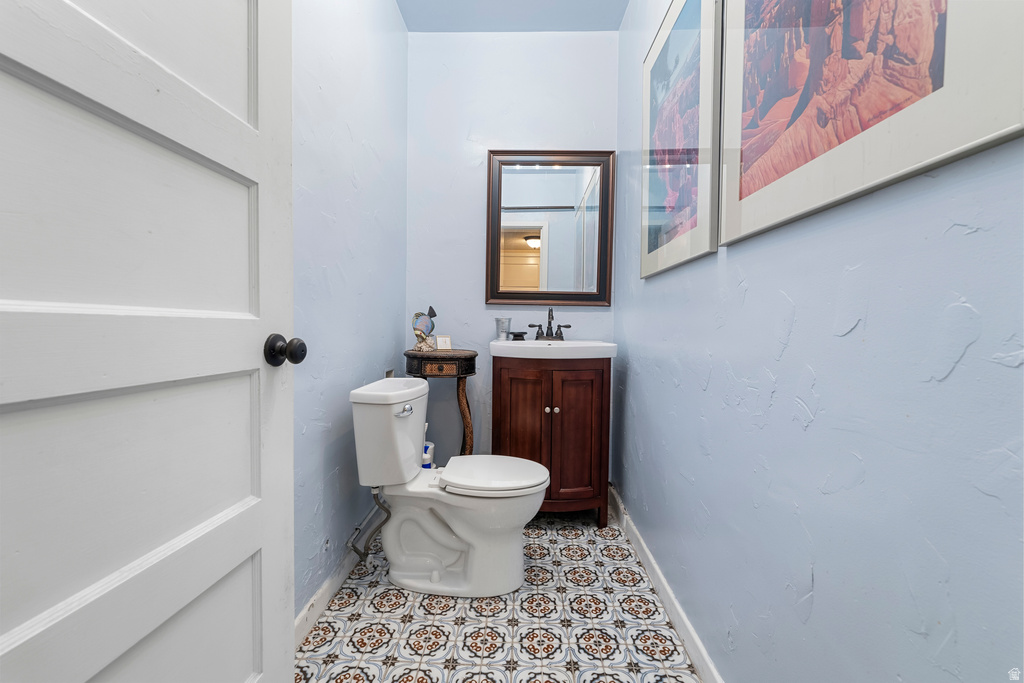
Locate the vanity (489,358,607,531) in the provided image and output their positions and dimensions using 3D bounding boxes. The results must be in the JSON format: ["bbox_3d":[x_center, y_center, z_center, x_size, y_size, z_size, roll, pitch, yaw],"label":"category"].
[{"bbox_3d":[0.194,0.484,2.037,0.567,0.820,0.360,0,1,2],"label":"vanity"}]

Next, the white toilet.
[{"bbox_3d":[-0.194,0.532,1.503,0.675,0.733,0.420,0,1,-2],"label":"white toilet"}]

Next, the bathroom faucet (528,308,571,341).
[{"bbox_3d":[0.202,-0.092,2.094,0.228,0.178,0.145,0,1,2],"label":"bathroom faucet"}]

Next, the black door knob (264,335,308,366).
[{"bbox_3d":[-0.481,0.020,0.851,0.061,0.067,0.067,1,1,9],"label":"black door knob"}]

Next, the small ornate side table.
[{"bbox_3d":[-0.361,0.470,2.027,0.375,0.840,0.375,0,1,-7],"label":"small ornate side table"}]

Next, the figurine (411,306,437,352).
[{"bbox_3d":[-0.442,-0.062,1.988,0.128,0.225,0.100,0,1,2],"label":"figurine"}]

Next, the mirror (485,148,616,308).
[{"bbox_3d":[0.210,-0.619,2.184,0.692,0.848,0.035,0,1,2],"label":"mirror"}]

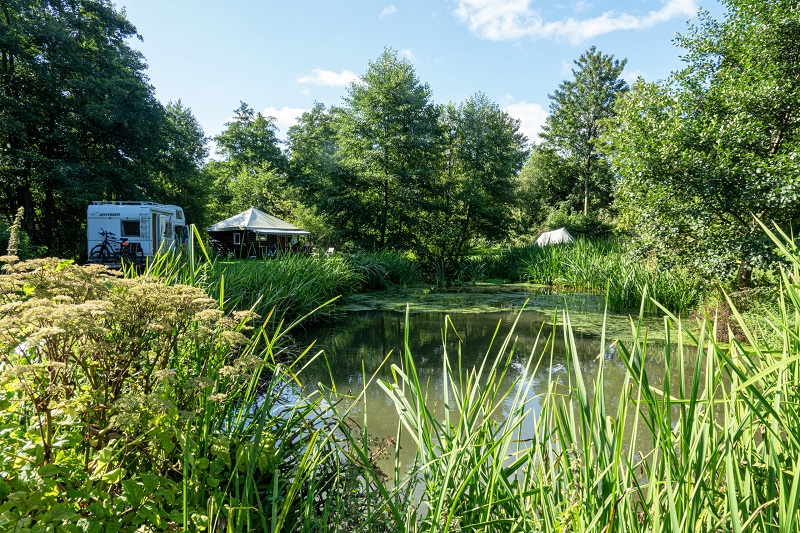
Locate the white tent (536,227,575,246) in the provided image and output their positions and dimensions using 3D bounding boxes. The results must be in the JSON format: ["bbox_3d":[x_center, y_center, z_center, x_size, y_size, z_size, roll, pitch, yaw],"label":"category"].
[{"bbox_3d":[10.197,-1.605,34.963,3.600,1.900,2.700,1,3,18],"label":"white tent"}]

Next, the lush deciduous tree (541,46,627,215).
[{"bbox_3d":[15.487,-10.381,45.000,7.400,16.355,7.200,0,3,0],"label":"lush deciduous tree"}]

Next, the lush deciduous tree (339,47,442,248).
[{"bbox_3d":[-0.733,-7.269,34.000,6.700,13.249,6.500,0,3,0],"label":"lush deciduous tree"}]

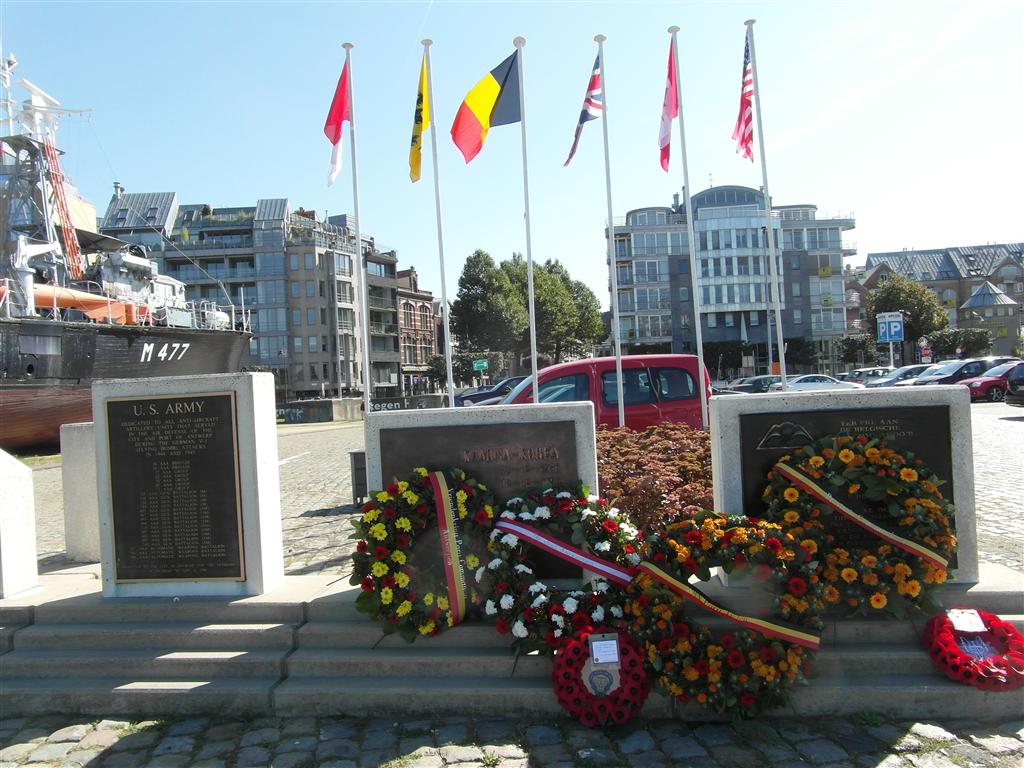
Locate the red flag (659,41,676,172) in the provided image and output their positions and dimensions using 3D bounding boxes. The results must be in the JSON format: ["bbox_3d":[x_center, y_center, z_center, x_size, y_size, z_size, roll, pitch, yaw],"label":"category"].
[{"bbox_3d":[2.002,-3.559,9.140,0.280,1.630,0.280,-3,0,0],"label":"red flag"}]

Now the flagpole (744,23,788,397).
[{"bbox_3d":[3.397,-1.769,9.270,0.150,6.000,0.150,-5,0,0],"label":"flagpole"}]

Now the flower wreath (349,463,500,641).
[{"bbox_3d":[-0.511,0.967,4.050,0.800,0.930,0.200,-3,-15,8],"label":"flower wreath"}]

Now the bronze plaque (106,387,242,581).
[{"bbox_3d":[-1.961,0.612,4.122,0.800,1.080,0.040,-3,0,7],"label":"bronze plaque"}]

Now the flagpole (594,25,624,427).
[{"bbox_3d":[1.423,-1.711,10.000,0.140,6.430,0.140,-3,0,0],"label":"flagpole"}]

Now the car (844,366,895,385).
[{"bbox_3d":[19.428,-0.083,37.500,4.200,1.500,1.750,-3,0,-15],"label":"car"}]

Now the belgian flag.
[{"bbox_3d":[-0.377,-3.948,10.100,1.000,1.500,0.300,-3,0,0],"label":"belgian flag"}]

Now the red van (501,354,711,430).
[{"bbox_3d":[0.957,0.491,11.500,4.050,1.820,1.680,-3,0,-12],"label":"red van"}]

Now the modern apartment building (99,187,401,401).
[{"bbox_3d":[-28.735,-8.579,80.500,30.500,23.000,13.000,-3,0,0],"label":"modern apartment building"}]

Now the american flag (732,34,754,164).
[{"bbox_3d":[2.948,-3.661,9.040,0.300,1.650,0.280,-3,0,0],"label":"american flag"}]

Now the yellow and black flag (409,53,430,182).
[{"bbox_3d":[-1.192,-3.416,9.100,0.300,1.650,0.280,-3,0,0],"label":"yellow and black flag"}]

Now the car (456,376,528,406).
[{"bbox_3d":[0.491,0.469,22.500,4.350,1.460,1.760,-3,0,-20],"label":"car"}]

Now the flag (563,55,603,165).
[{"bbox_3d":[1.007,-3.838,10.000,0.560,1.500,0.300,-3,0,0],"label":"flag"}]

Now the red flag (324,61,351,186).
[{"bbox_3d":[-2.249,-3.357,9.150,0.300,1.550,0.250,-3,0,0],"label":"red flag"}]

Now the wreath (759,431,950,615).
[{"bbox_3d":[1.693,0.698,3.480,0.870,0.870,0.180,-3,-11,7],"label":"wreath"}]

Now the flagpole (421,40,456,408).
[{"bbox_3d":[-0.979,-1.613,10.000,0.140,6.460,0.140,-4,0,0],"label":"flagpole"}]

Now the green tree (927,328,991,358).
[{"bbox_3d":[39.530,-2.884,63.000,5.000,4.100,4.000,-3,0,0],"label":"green tree"}]

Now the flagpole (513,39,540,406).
[{"bbox_3d":[0.240,-1.558,9.220,0.150,5.930,0.150,-3,0,0],"label":"flagpole"}]

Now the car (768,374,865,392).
[{"bbox_3d":[16.100,0.161,37.000,4.500,1.400,1.760,-3,0,-4],"label":"car"}]

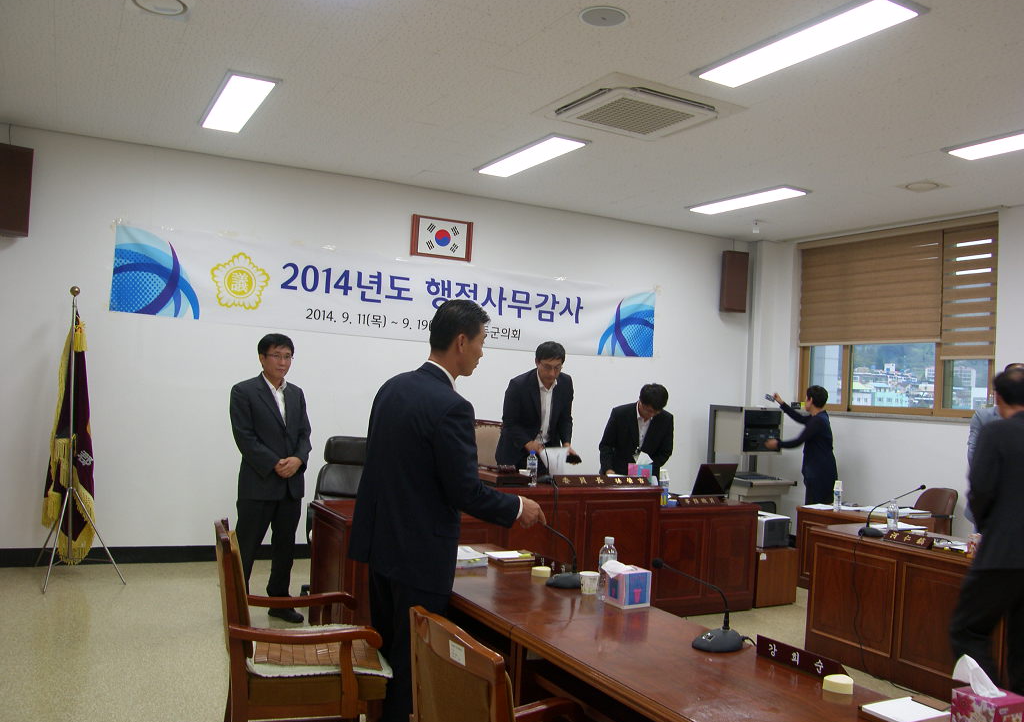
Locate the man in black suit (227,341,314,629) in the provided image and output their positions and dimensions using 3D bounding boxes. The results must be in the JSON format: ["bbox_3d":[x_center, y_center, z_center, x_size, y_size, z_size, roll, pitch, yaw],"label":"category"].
[{"bbox_3d":[-1.462,0.697,5.030,0.500,1.735,0.340,4,-2,-37],"label":"man in black suit"}]

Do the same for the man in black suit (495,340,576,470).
[{"bbox_3d":[0.141,0.697,5.765,0.520,1.680,0.420,3,-1,-14],"label":"man in black suit"}]

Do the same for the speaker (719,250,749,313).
[{"bbox_3d":[2.297,-0.817,8.551,0.235,0.620,0.200,3,-1,-6],"label":"speaker"}]

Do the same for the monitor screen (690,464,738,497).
[{"bbox_3d":[1.432,0.888,6.157,0.350,0.245,0.320,4,-1,-28],"label":"monitor screen"}]

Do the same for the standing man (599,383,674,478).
[{"bbox_3d":[0.941,0.943,6.381,0.560,1.560,0.500,4,-1,-28],"label":"standing man"}]

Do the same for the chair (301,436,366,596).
[{"bbox_3d":[-1.114,1.041,5.500,0.640,1.100,0.650,3,-1,-12],"label":"chair"}]

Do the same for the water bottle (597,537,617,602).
[{"bbox_3d":[0.354,0.757,3.044,0.067,0.224,0.067,3,-1,0],"label":"water bottle"}]

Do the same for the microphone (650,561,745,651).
[{"bbox_3d":[0.556,0.729,2.505,0.350,0.280,0.130,3,-1,-29],"label":"microphone"}]

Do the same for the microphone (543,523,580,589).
[{"bbox_3d":[0.165,0.720,3.169,0.330,0.280,0.130,3,-1,-29],"label":"microphone"}]

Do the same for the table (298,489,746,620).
[{"bbox_3d":[0.253,1.213,5.315,2.940,0.850,0.740,3,-1,-29],"label":"table"}]

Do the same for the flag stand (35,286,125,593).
[{"bbox_3d":[-2.926,0.499,5.719,0.560,1.980,0.660,3,-1,-29],"label":"flag stand"}]

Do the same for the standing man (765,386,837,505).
[{"bbox_3d":[2.490,1.005,7.191,0.600,1.620,0.460,2,-1,28],"label":"standing man"}]

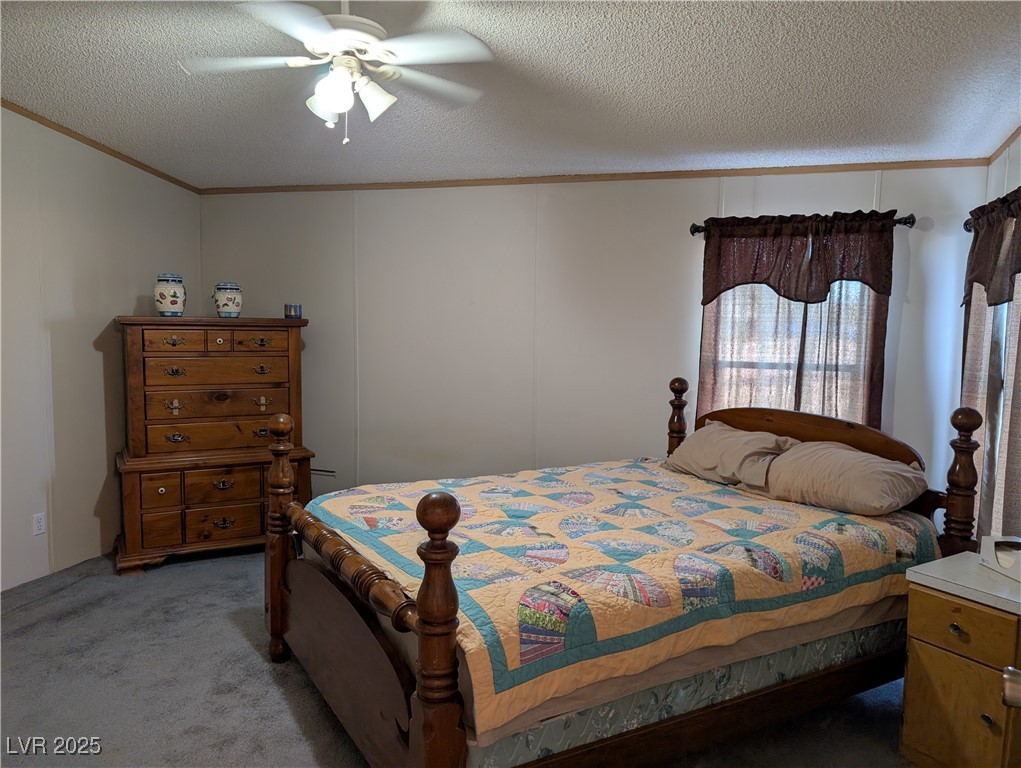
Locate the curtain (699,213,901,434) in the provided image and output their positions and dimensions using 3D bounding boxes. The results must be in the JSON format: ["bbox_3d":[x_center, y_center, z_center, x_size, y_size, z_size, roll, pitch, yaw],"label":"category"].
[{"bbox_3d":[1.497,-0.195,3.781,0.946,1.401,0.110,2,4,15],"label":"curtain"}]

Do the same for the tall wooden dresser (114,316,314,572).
[{"bbox_3d":[-1.711,0.298,4.119,1.022,1.350,0.475,-2,5,-32],"label":"tall wooden dresser"}]

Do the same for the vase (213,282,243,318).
[{"bbox_3d":[-1.640,-0.484,4.123,0.159,0.212,0.152,-2,5,-32],"label":"vase"}]

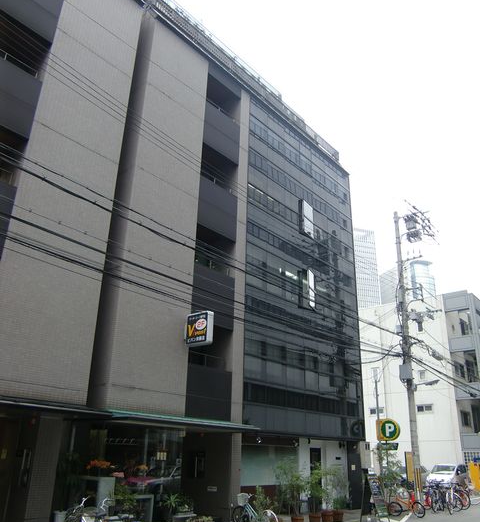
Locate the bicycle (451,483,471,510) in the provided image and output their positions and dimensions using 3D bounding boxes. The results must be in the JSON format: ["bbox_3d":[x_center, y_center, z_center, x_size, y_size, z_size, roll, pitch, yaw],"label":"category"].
[{"bbox_3d":[8.820,9.445,20.869,0.550,1.020,1.650,2,-21,-2],"label":"bicycle"}]

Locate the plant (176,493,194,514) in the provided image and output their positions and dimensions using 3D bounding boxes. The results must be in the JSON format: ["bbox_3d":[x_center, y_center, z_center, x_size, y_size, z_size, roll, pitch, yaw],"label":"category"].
[{"bbox_3d":[-1.411,6.277,13.400,0.440,0.470,0.400,-16,-28,38],"label":"plant"}]

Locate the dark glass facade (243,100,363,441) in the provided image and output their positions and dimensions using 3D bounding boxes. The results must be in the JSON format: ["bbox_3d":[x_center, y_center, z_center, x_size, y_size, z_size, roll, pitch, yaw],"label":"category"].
[{"bbox_3d":[2.771,0.582,22.272,0.500,13.274,8.460,-16,-27,37],"label":"dark glass facade"}]

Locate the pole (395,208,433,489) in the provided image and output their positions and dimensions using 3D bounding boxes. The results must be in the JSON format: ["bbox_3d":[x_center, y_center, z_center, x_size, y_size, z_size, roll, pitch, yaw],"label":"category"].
[{"bbox_3d":[8.614,4.007,25.351,1.600,14.565,1.100,-16,-27,37],"label":"pole"}]

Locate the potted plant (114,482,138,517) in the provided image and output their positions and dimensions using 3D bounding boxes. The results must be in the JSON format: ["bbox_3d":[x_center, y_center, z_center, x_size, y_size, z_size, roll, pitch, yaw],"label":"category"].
[{"bbox_3d":[-2.849,6.146,13.210,0.600,0.860,0.620,-16,-27,37],"label":"potted plant"}]

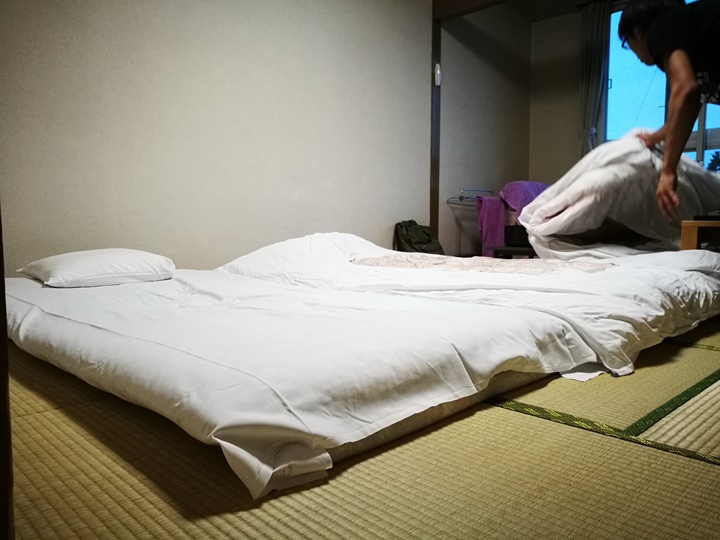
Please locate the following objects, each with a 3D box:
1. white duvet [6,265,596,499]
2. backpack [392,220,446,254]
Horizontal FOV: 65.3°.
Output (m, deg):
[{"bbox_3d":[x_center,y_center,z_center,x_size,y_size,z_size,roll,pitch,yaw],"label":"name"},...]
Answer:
[{"bbox_3d":[-0.505,0.137,1.711,0.980,0.139,2.036,-4,6,-44],"label":"white duvet"},{"bbox_3d":[0.443,-0.168,4.164,0.357,0.409,0.220,-4,6,-44],"label":"backpack"}]

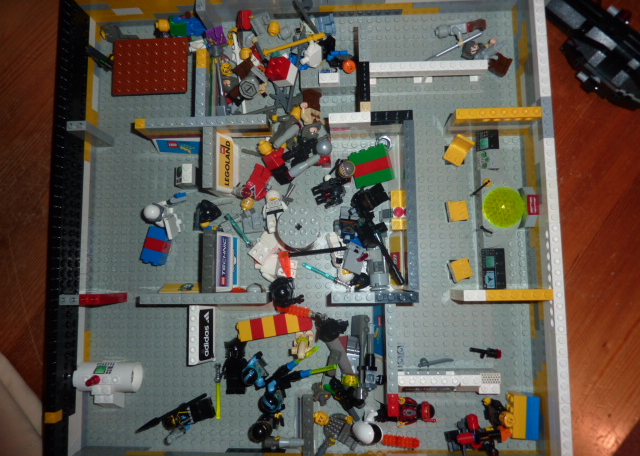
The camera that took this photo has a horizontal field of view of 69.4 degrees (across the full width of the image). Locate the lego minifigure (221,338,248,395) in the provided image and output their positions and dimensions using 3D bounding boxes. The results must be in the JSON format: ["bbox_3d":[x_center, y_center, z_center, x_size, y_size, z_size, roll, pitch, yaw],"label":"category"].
[{"bbox_3d":[-0.069,0.113,0.378,0.022,0.013,0.044,-1,84,3],"label":"lego minifigure"}]

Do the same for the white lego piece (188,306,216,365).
[{"bbox_3d":[-0.094,0.085,0.375,0.015,0.030,0.048,-1,84,3],"label":"white lego piece"}]

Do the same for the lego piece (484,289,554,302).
[{"bbox_3d":[0.144,0.049,0.337,0.048,0.011,0.008,-1,84,3],"label":"lego piece"}]

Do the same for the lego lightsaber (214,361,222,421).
[{"bbox_3d":[-0.083,0.135,0.380,0.005,0.005,0.044,-1,84,3],"label":"lego lightsaber"}]

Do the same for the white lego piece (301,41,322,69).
[{"bbox_3d":[-0.006,-0.147,0.392,0.019,0.018,0.012,-30,45,0],"label":"white lego piece"}]

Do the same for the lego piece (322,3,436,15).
[{"bbox_3d":[0.051,-0.192,0.400,0.104,0.019,0.008,-1,84,3],"label":"lego piece"}]

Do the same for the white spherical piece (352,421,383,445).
[{"bbox_3d":[0.038,0.163,0.366,0.022,0.016,0.017,-1,85,2],"label":"white spherical piece"}]

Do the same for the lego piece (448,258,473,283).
[{"bbox_3d":[0.114,0.034,0.371,0.016,0.018,0.016,-20,84,1],"label":"lego piece"}]

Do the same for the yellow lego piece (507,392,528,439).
[{"bbox_3d":[0.153,0.146,0.364,0.011,0.016,0.032,4,85,3],"label":"yellow lego piece"}]

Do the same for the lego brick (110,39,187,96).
[{"bbox_3d":[-0.143,-0.137,0.391,0.064,0.005,0.048,-1,84,3],"label":"lego brick"}]

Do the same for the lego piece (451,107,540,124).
[{"bbox_3d":[0.135,-0.086,0.353,0.064,0.011,0.008,-1,85,2],"label":"lego piece"}]

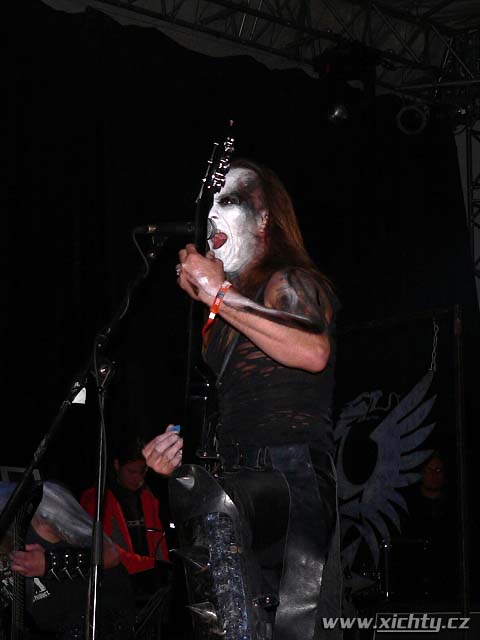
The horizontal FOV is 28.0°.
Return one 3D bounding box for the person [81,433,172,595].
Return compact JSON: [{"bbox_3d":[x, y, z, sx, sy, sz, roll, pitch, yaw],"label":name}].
[{"bbox_3d":[-0.625,1.404,4.886,0.540,1.600,0.420,9,-17,-25],"label":"person"}]

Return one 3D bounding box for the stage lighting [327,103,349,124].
[{"bbox_3d":[0.860,-1.801,8.301,0.220,0.220,0.270,-3,20,16],"label":"stage lighting"}]

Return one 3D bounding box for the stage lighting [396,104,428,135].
[{"bbox_3d":[1.388,-1.615,7.714,0.260,0.260,0.300,-1,14,12],"label":"stage lighting"}]

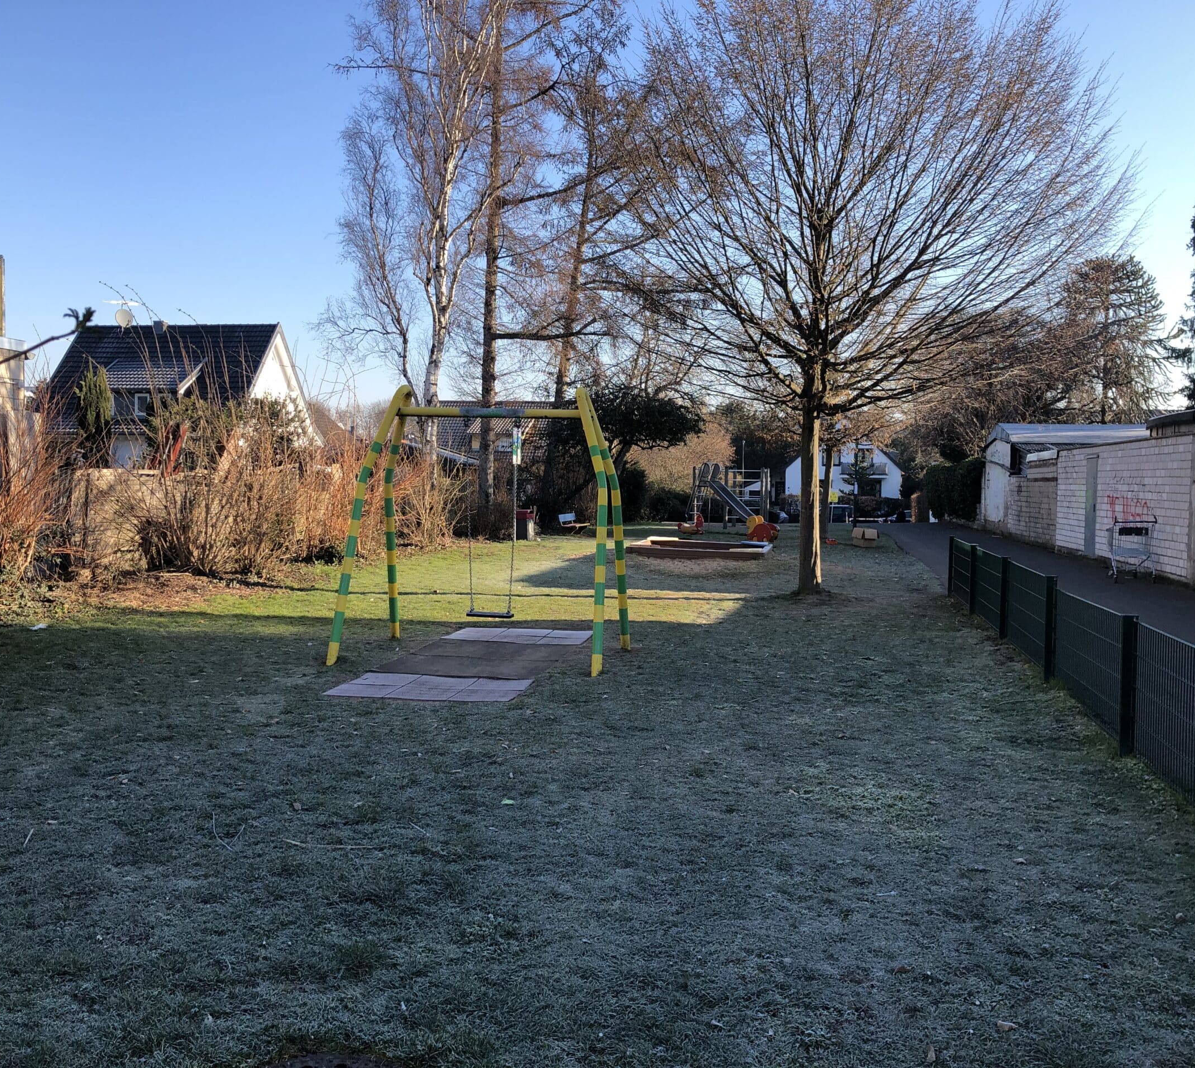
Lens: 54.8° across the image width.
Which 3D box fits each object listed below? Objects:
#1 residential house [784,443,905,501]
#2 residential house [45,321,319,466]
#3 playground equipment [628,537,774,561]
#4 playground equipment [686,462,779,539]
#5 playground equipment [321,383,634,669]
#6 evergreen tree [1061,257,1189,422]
[{"bbox_3d":[19.467,-5.366,91.000,9.000,6.900,10.000,1,3,8],"label":"residential house"},{"bbox_3d":[-19.717,-5.487,54.095,10.200,8.600,9.400,1,3,10],"label":"residential house"},{"bbox_3d":[2.430,0.335,26.400,3.000,0.190,3.100,1,3,11],"label":"playground equipment"},{"bbox_3d":[4.574,-1.340,39.300,2.500,2.300,3.100,-2,4,-37],"label":"playground equipment"},{"bbox_3d":[-1.049,-0.107,10.992,2.530,2.580,1.840,1,3,9],"label":"playground equipment"},{"bbox_3d":[20.949,-5.957,47.000,5.500,11.000,5.500,0,3,0],"label":"evergreen tree"}]

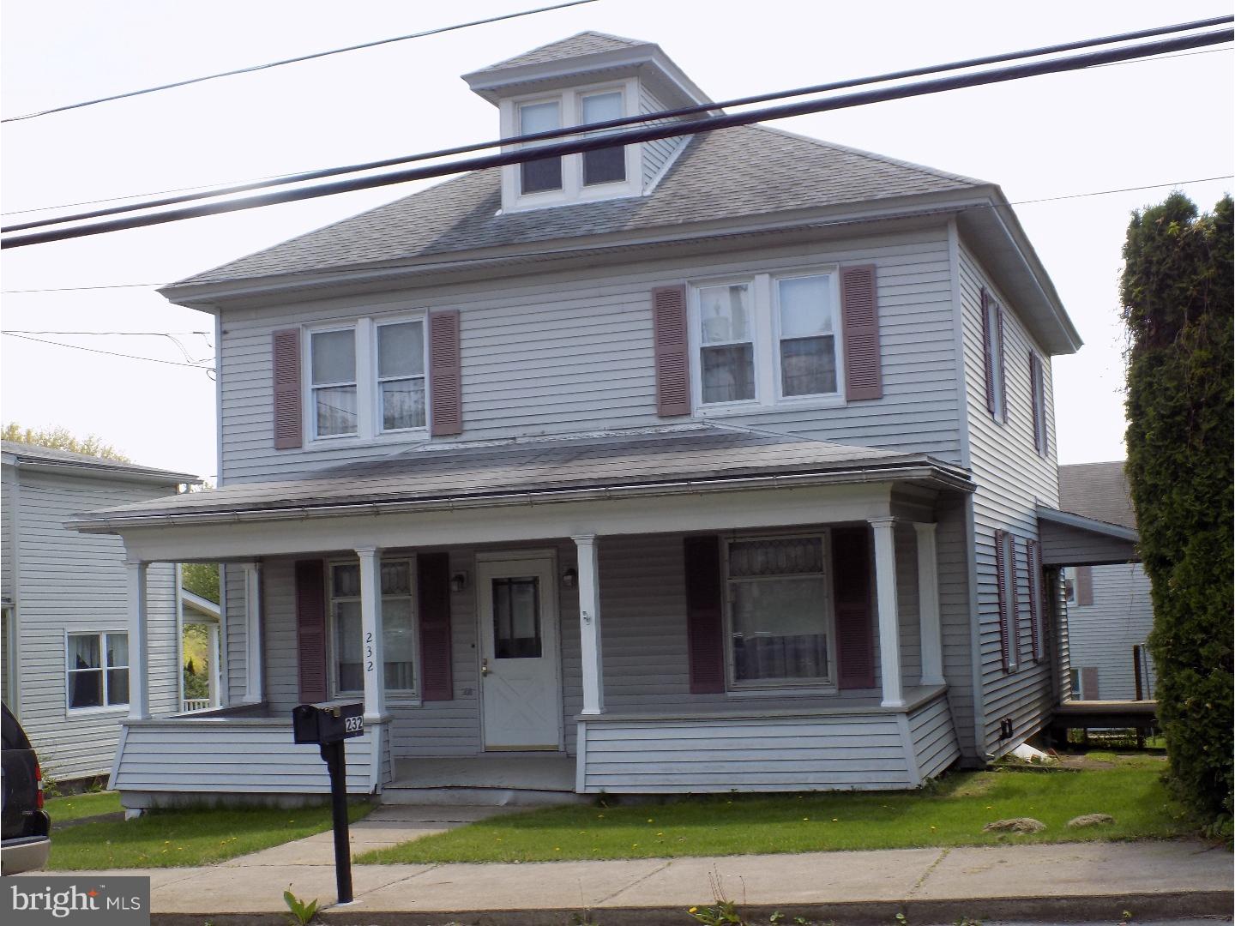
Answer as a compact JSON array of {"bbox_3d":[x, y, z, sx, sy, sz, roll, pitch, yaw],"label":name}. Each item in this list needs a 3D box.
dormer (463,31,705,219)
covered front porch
[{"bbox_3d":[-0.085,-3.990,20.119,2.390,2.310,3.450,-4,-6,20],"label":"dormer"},{"bbox_3d":[-0.998,1.429,16.446,8.820,3.670,2.710,-4,-6,20],"label":"covered front porch"}]

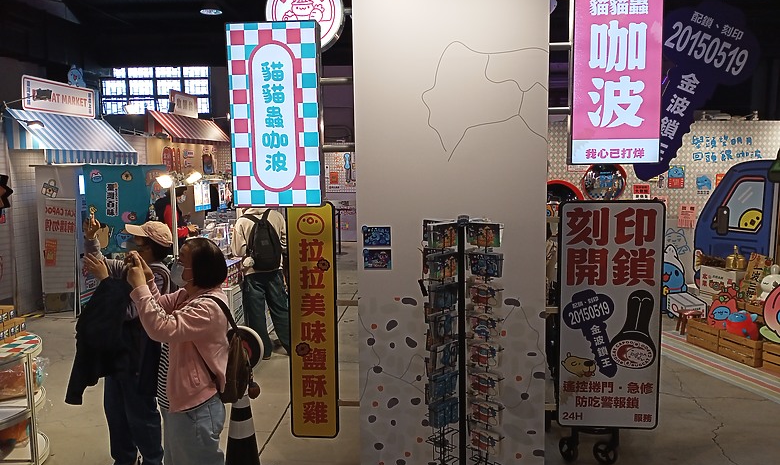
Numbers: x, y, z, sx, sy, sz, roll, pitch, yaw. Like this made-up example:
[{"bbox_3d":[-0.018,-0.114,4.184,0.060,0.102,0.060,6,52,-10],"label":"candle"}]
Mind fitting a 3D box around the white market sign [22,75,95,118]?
[{"bbox_3d":[-4.270,-1.748,8.200,0.060,0.400,1.480,0,6,4],"label":"white market sign"}]

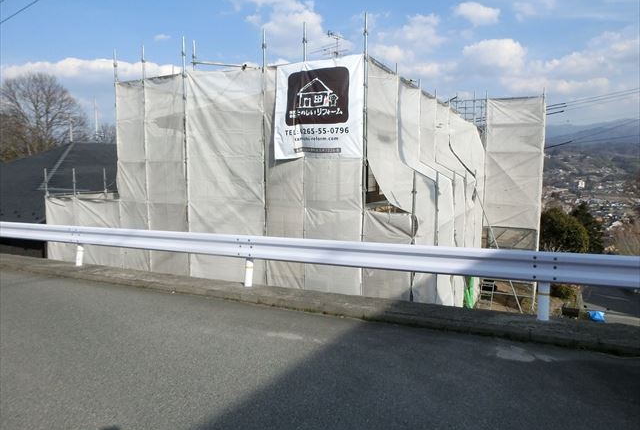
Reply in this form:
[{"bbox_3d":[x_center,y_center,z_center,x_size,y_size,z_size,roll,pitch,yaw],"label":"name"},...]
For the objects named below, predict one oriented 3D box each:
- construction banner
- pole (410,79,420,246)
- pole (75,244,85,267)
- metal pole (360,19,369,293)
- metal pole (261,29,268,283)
[{"bbox_3d":[-0.040,-1.920,8.130,1.770,1.800,0.100,3,7,22],"label":"construction banner"},{"bbox_3d":[1.700,-0.900,7.980,0.060,2.900,0.060,3,7,22],"label":"pole"},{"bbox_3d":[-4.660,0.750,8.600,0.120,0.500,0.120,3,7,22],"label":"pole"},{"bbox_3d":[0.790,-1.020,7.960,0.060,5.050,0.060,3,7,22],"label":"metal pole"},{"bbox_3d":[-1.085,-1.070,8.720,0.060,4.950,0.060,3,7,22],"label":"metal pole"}]

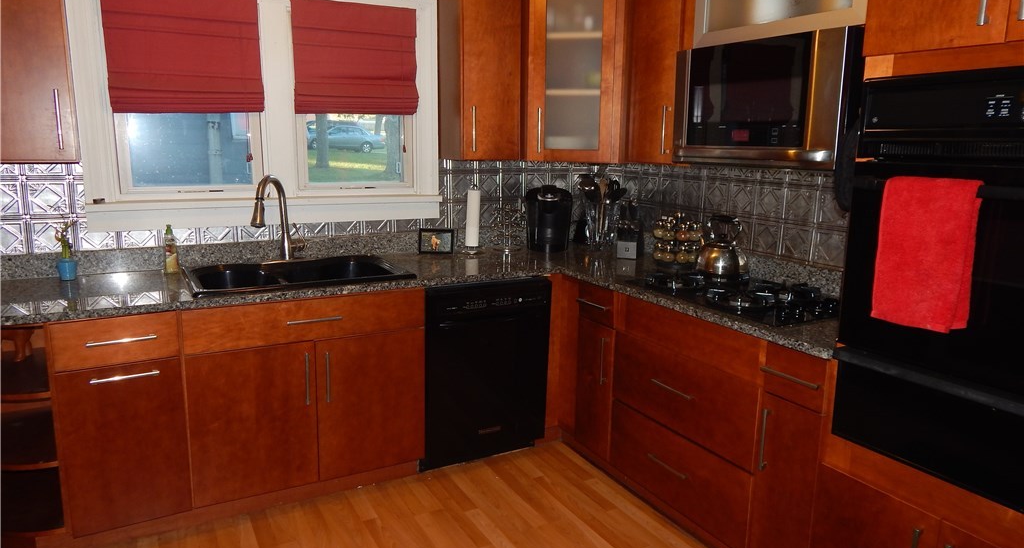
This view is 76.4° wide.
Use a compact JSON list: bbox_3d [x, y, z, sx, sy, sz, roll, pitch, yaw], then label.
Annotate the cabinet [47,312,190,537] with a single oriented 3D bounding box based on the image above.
[{"bbox_3d":[-1.488,0.466,2.514,0.385,0.773,0.620,-5,12,-28],"label":"cabinet"}]

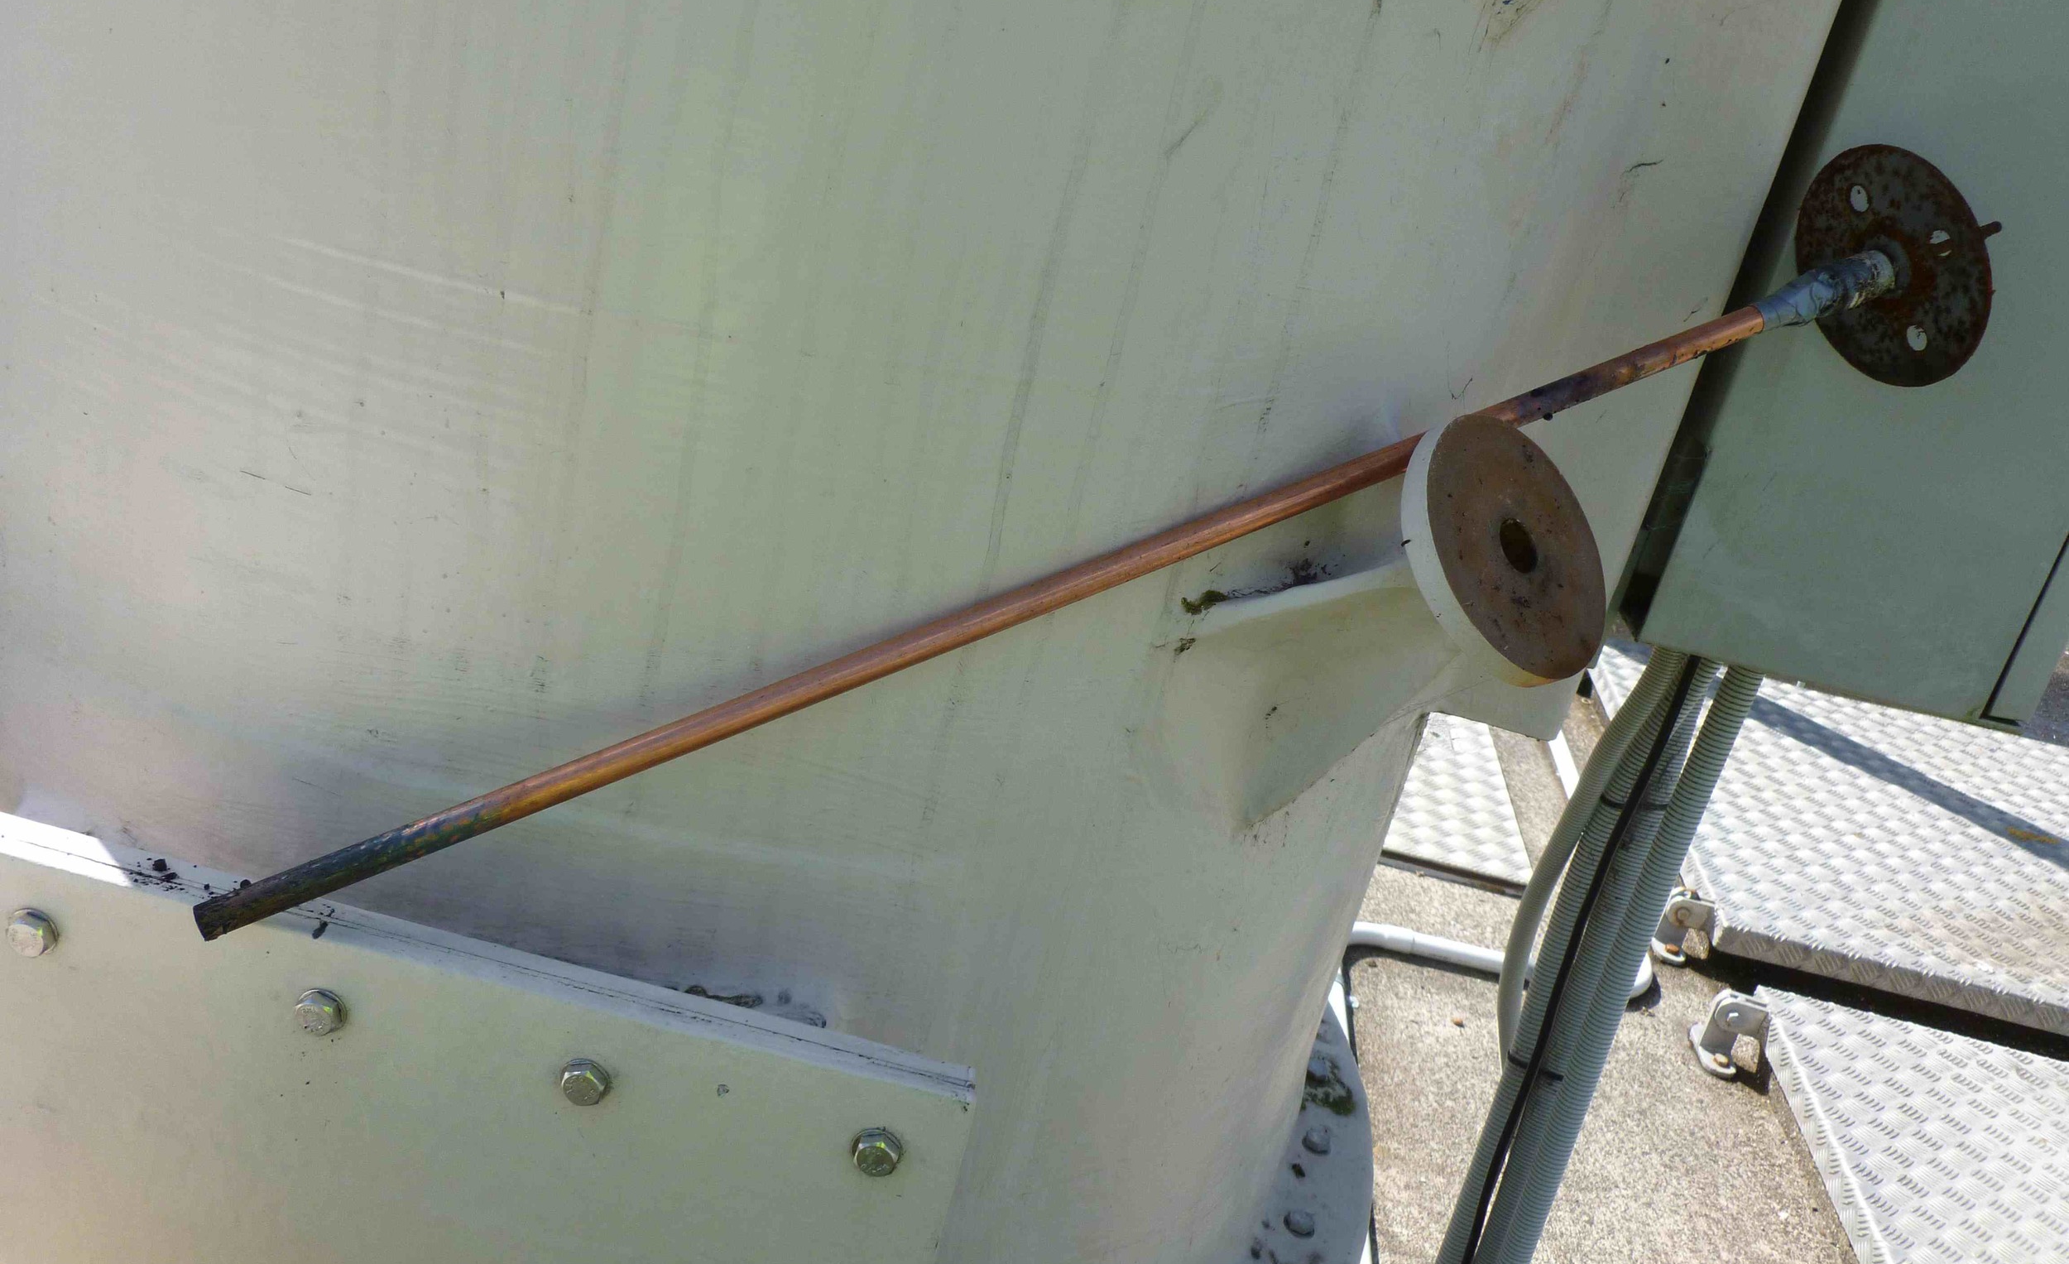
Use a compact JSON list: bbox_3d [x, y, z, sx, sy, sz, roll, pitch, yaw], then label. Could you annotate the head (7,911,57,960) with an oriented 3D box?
[{"bbox_3d":[-0.476,0.144,0.793,0.024,0.024,0.009,12,20,-1],"label":"head"}]

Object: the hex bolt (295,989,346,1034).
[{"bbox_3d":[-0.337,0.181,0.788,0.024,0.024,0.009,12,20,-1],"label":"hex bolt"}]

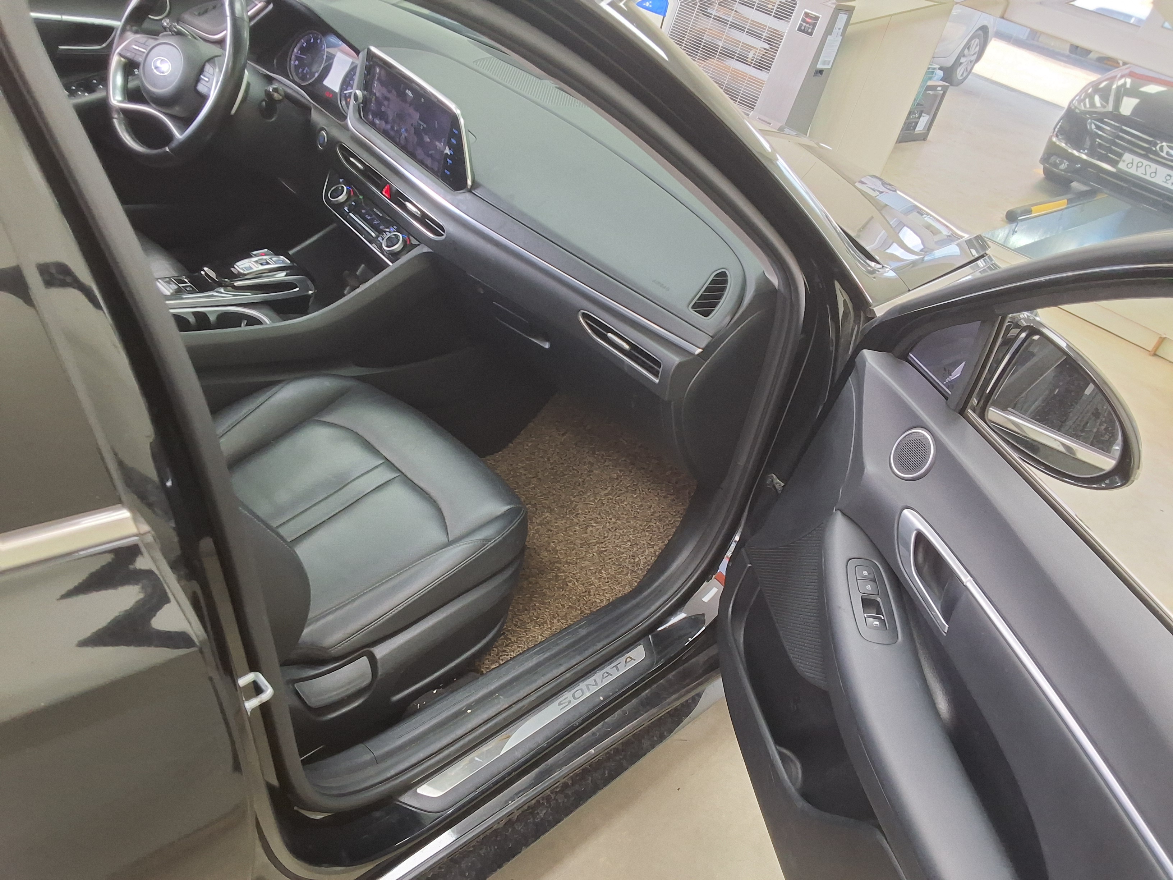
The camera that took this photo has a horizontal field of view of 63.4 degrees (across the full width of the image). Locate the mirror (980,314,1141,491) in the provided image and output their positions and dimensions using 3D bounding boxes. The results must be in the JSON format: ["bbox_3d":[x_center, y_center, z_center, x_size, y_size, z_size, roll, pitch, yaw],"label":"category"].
[{"bbox_3d":[0.614,-0.051,1.240,0.215,0.155,0.125,26,31,1],"label":"mirror"}]

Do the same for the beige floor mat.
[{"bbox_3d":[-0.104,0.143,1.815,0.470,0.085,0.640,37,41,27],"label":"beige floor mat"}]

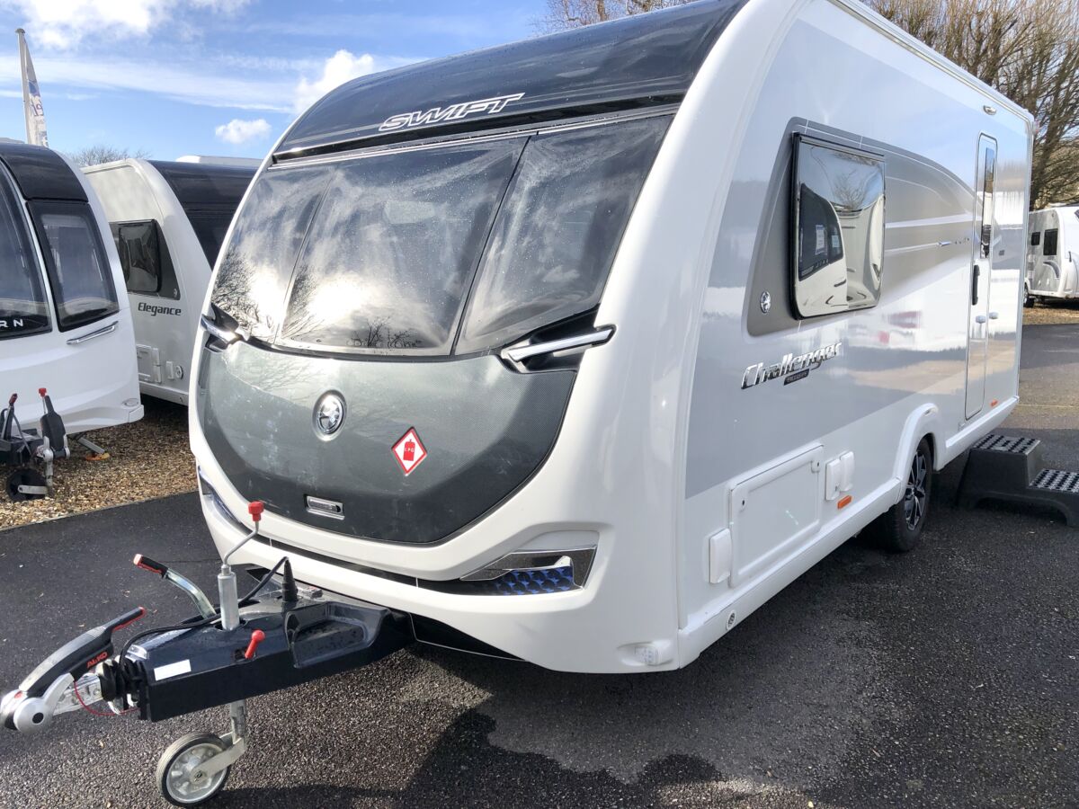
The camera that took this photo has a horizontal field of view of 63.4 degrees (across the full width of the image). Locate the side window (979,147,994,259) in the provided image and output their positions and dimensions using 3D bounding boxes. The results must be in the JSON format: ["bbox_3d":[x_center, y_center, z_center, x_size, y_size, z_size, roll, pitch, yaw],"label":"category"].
[{"bbox_3d":[2.811,-1.264,5.486,0.030,0.680,0.290,5,11,37],"label":"side window"}]

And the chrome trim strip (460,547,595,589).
[{"bbox_3d":[-0.032,0.458,2.526,0.430,0.145,0.070,2,10,24],"label":"chrome trim strip"}]

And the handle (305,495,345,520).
[{"bbox_3d":[-0.712,0.342,2.910,0.190,0.055,0.030,5,7,37],"label":"handle"}]

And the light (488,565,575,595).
[{"bbox_3d":[-0.021,0.504,2.520,0.265,0.095,0.050,2,10,24],"label":"light"}]

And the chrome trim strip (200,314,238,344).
[{"bbox_3d":[-1.282,-0.299,3.484,0.050,0.050,0.360,-9,23,-40],"label":"chrome trim strip"}]

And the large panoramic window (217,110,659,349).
[{"bbox_3d":[-0.507,-0.564,3.069,2.013,0.844,0.199,5,-9,37],"label":"large panoramic window"}]

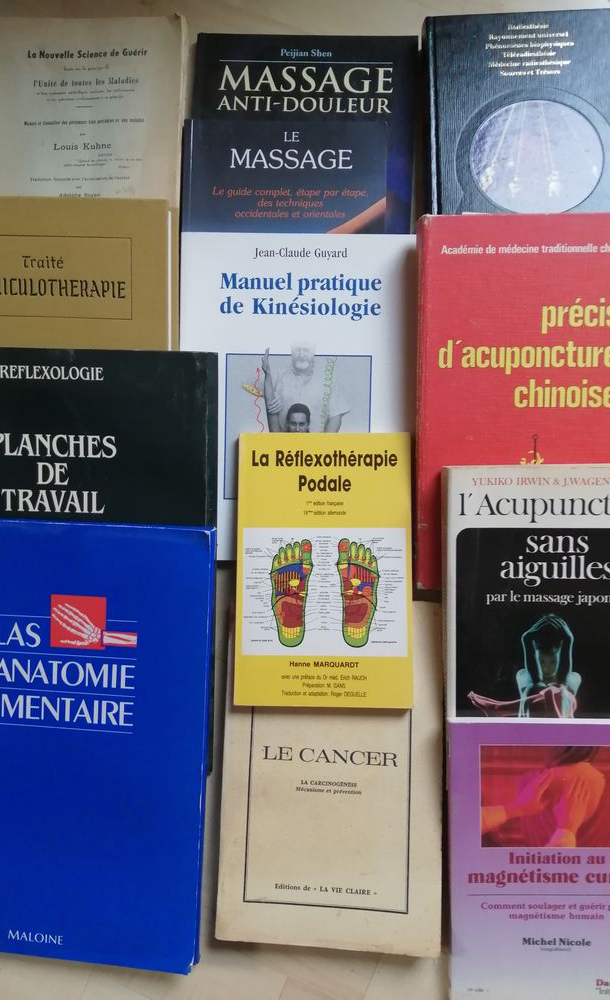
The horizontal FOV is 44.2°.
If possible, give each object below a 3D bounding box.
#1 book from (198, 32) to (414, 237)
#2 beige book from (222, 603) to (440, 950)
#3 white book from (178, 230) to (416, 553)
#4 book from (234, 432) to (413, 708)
[{"bbox_3d":[-0.004,-0.222,0.547,0.163,0.016,0.240,3,83,3],"label":"book"},{"bbox_3d":[0.018,0.173,0.491,0.140,0.019,0.212,0,80,7],"label":"beige book"},{"bbox_3d":[-0.004,-0.069,0.512,0.160,0.014,0.221,1,90,0],"label":"white book"},{"bbox_3d":[0.013,0.044,0.492,0.114,0.012,0.177,0,83,3],"label":"book"}]

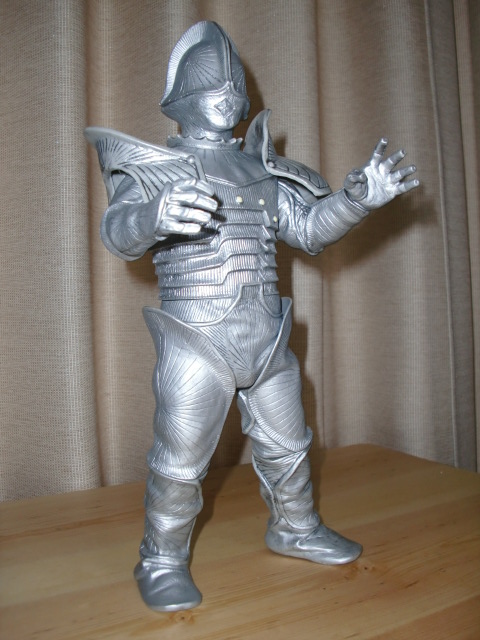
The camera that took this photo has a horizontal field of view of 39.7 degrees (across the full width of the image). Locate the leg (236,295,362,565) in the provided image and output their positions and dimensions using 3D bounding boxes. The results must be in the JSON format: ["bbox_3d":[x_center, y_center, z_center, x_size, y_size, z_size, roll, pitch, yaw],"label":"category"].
[{"bbox_3d":[0.033,0.065,0.393,0.067,0.155,0.057,-1,1,42],"label":"leg"}]

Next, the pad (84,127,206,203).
[{"bbox_3d":[-0.056,-0.077,0.345,0.048,0.046,0.057,-2,1,-35],"label":"pad"}]

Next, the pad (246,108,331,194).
[{"bbox_3d":[0.019,-0.098,0.401,0.051,0.059,0.052,-2,1,-35],"label":"pad"}]

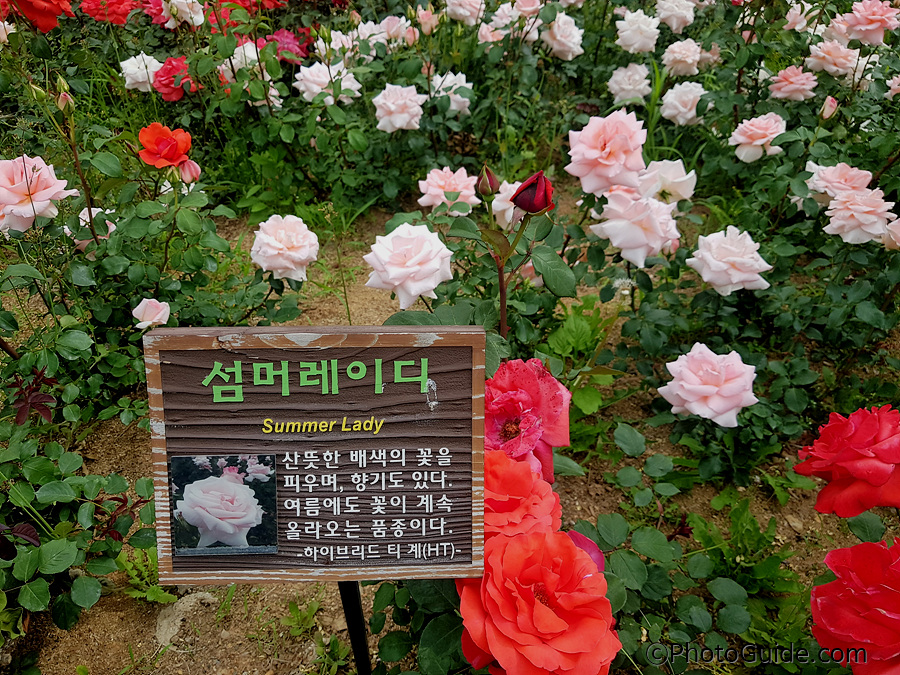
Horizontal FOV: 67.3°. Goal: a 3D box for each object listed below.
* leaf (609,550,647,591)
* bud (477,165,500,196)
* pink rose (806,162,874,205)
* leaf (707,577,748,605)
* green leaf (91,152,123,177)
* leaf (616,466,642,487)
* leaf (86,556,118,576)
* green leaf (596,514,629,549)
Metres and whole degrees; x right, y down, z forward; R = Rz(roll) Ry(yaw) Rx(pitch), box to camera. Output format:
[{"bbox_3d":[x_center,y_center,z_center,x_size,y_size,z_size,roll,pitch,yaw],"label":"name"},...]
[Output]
[{"bbox_3d":[0.195,0.255,0.740,0.037,0.010,0.052,-17,49,-10],"label":"leaf"},{"bbox_3d":[0.046,-0.186,0.800,0.028,0.040,0.028,2,42,3],"label":"bud"},{"bbox_3d":[0.586,-0.232,1.020,0.097,0.063,0.090,9,38,11],"label":"pink rose"},{"bbox_3d":[0.354,0.323,0.860,0.048,0.012,0.036,20,54,26],"label":"leaf"},{"bbox_3d":[-0.533,-0.269,1.050,0.056,0.014,0.036,35,67,-4],"label":"green leaf"},{"bbox_3d":[0.272,0.209,1.020,0.037,0.012,0.033,-3,50,4],"label":"leaf"},{"bbox_3d":[-0.473,0.312,0.920,0.046,0.010,0.034,5,43,0],"label":"leaf"},{"bbox_3d":[0.201,0.241,0.840,0.038,0.012,0.045,-8,49,-1],"label":"green leaf"}]

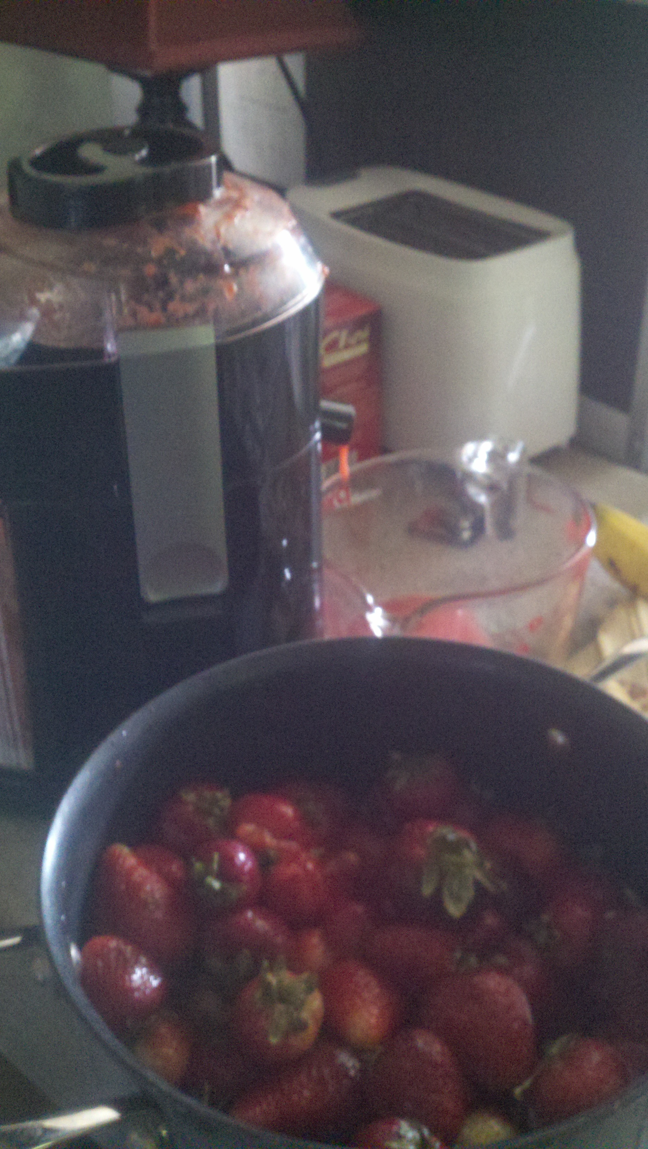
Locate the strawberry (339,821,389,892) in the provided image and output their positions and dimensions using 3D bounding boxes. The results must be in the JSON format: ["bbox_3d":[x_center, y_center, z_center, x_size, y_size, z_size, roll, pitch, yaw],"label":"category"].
[{"bbox_3d":[0.018,0.130,0.532,0.030,0.034,0.030,0,36,0],"label":"strawberry"}]

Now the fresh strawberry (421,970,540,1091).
[{"bbox_3d":[0.058,0.171,0.436,0.042,0.042,0.045,-10,59,-6],"label":"fresh strawberry"}]

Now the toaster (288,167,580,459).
[{"bbox_3d":[0.075,-0.212,0.963,0.135,0.190,0.245,-27,42,-34],"label":"toaster"}]

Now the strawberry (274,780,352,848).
[{"bbox_3d":[-0.006,0.114,0.539,0.036,0.037,0.036,-6,72,-8],"label":"strawberry"}]

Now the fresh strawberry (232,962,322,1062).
[{"bbox_3d":[-0.018,0.168,0.443,0.035,0.040,0.035,1,76,-3],"label":"fresh strawberry"}]

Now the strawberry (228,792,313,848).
[{"bbox_3d":[-0.025,0.117,0.536,0.036,0.036,0.036,0,34,0],"label":"strawberry"}]

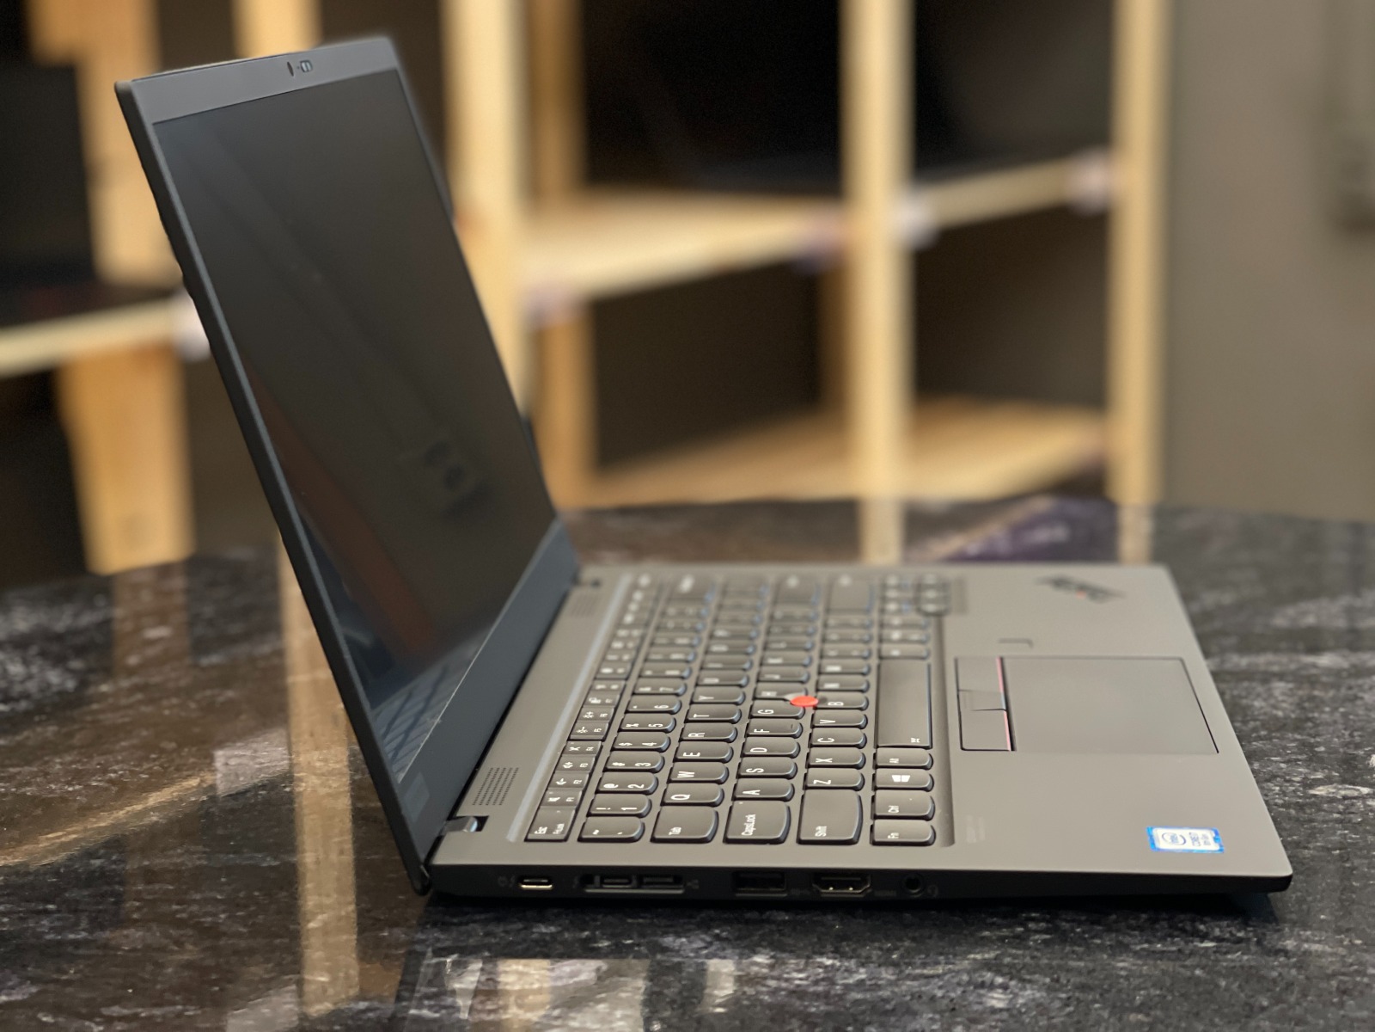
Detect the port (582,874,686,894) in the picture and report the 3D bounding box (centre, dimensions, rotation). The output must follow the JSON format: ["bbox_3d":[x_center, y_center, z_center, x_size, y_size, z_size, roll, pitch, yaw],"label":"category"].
[{"bbox_3d":[-0.014,0.094,0.658,0.026,0.005,0.007,0,13,5],"label":"port"}]

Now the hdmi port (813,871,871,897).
[{"bbox_3d":[0.040,0.093,0.653,0.015,0.006,0.007,0,13,5],"label":"hdmi port"}]

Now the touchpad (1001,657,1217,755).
[{"bbox_3d":[0.128,0.058,0.785,0.058,0.002,0.100,0,13,5],"label":"touchpad"}]

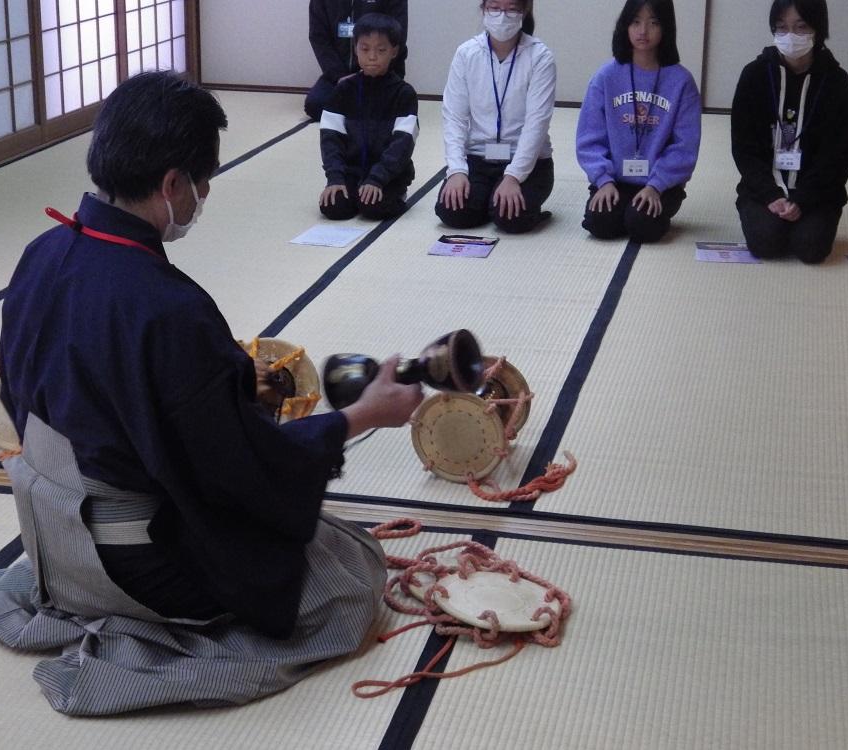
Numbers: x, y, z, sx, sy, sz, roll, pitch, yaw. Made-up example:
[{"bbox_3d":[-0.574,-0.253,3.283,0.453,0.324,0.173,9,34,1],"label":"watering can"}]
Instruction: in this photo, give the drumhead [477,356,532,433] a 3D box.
[{"bbox_3d":[0.146,0.059,3.993,0.214,0.214,0.030,5,18,14],"label":"drumhead"}]

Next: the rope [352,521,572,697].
[{"bbox_3d":[0.081,0.396,3.151,0.400,0.085,0.755,1,18,0],"label":"rope"}]

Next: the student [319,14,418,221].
[{"bbox_3d":[-0.219,-0.980,6.395,0.400,0.715,0.520,6,18,15],"label":"student"}]

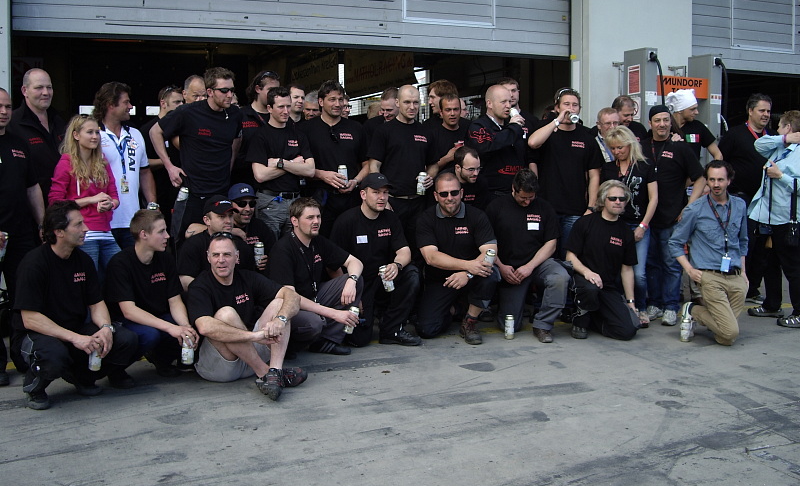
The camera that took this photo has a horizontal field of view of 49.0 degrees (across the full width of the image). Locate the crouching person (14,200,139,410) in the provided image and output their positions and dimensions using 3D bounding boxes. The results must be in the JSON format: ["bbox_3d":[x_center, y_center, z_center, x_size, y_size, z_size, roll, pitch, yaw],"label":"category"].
[{"bbox_3d":[-1.739,0.298,4.750,0.680,1.020,0.580,4,7,40],"label":"crouching person"}]

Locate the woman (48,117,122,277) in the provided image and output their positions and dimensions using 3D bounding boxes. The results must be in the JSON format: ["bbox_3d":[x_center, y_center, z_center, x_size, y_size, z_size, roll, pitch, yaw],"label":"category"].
[{"bbox_3d":[-1.970,-0.015,5.500,0.430,1.580,0.340,-5,7,-42],"label":"woman"}]

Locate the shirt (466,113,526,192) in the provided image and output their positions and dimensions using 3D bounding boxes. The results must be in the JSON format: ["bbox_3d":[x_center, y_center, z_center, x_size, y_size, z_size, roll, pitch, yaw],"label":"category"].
[{"bbox_3d":[0.746,-0.676,6.750,0.480,0.620,0.360,-4,7,-36],"label":"shirt"}]

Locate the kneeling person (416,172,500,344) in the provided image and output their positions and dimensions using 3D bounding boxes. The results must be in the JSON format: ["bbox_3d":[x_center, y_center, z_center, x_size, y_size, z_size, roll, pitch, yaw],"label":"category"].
[{"bbox_3d":[0.414,0.088,6.220,0.590,1.170,0.760,-1,5,-8],"label":"kneeling person"}]

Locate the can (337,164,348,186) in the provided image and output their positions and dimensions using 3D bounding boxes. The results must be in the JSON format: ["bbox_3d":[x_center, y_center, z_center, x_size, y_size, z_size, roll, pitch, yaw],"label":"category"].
[{"bbox_3d":[-0.400,-0.469,6.170,0.066,0.166,0.066,-8,7,0],"label":"can"}]

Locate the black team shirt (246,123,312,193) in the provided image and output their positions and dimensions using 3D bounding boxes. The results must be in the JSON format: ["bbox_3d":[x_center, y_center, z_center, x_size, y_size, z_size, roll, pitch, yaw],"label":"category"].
[{"bbox_3d":[-0.826,-0.572,6.070,0.470,0.500,0.290,-2,6,-22],"label":"black team shirt"}]

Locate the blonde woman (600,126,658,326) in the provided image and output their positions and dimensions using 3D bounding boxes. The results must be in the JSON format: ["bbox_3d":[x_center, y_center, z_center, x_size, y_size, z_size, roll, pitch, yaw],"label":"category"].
[{"bbox_3d":[1.778,-0.128,6.820,0.500,1.600,0.400,2,6,21],"label":"blonde woman"}]

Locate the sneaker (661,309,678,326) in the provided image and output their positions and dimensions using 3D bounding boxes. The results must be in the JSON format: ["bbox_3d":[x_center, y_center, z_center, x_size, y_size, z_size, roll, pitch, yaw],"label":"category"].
[{"bbox_3d":[2.118,0.585,6.880,0.115,0.120,0.300,2,6,22],"label":"sneaker"}]

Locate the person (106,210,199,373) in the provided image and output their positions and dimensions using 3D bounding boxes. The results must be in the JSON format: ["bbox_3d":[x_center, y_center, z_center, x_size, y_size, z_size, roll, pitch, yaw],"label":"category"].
[{"bbox_3d":[-1.510,0.291,5.380,0.680,0.990,0.560,5,7,43],"label":"person"}]

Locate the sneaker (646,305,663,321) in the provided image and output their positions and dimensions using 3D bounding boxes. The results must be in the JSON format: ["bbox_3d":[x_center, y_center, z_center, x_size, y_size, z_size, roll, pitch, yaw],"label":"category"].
[{"bbox_3d":[2.053,0.563,7.050,0.115,0.120,0.300,4,6,33],"label":"sneaker"}]

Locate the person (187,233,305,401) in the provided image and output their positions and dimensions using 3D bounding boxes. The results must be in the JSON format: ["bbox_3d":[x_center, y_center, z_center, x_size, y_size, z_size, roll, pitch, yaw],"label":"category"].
[{"bbox_3d":[-0.851,0.370,4.900,0.600,0.850,0.740,-4,7,-38],"label":"person"}]

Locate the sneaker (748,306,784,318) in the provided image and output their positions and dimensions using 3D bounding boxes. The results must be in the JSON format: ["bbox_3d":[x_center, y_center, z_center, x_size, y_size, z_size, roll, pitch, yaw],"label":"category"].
[{"bbox_3d":[3.038,0.551,7.280,0.295,0.110,0.110,0,5,-2],"label":"sneaker"}]

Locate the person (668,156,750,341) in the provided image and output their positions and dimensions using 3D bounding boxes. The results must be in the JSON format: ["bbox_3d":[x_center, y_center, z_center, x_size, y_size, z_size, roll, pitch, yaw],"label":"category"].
[{"bbox_3d":[2.277,0.040,6.460,0.600,1.280,0.680,-1,5,-10],"label":"person"}]

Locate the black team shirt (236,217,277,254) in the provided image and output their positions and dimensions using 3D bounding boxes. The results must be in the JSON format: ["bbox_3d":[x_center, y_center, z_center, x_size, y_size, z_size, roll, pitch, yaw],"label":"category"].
[{"bbox_3d":[-1.029,0.110,5.850,0.480,0.580,0.320,-2,6,-25],"label":"black team shirt"}]

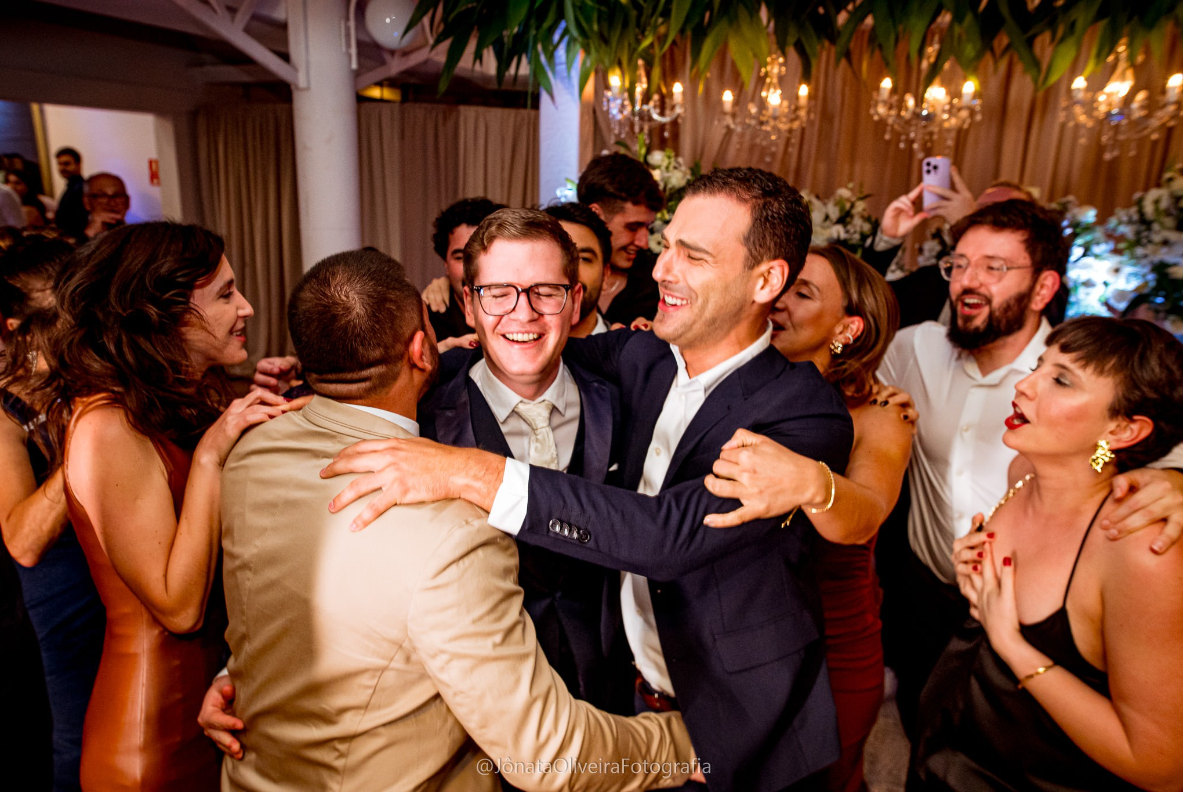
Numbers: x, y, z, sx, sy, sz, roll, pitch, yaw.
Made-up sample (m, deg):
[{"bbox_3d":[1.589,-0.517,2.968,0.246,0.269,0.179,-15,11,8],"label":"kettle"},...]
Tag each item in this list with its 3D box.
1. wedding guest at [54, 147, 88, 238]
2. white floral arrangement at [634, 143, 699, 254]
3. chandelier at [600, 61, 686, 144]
[{"bbox_3d":[-3.760,-0.931,5.913,0.340,1.760,0.520,-11,19,-43],"label":"wedding guest"},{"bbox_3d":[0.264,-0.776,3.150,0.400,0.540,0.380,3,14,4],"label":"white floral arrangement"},{"bbox_3d":[0.215,-1.238,3.300,0.370,0.360,0.370,3,14,3],"label":"chandelier"}]

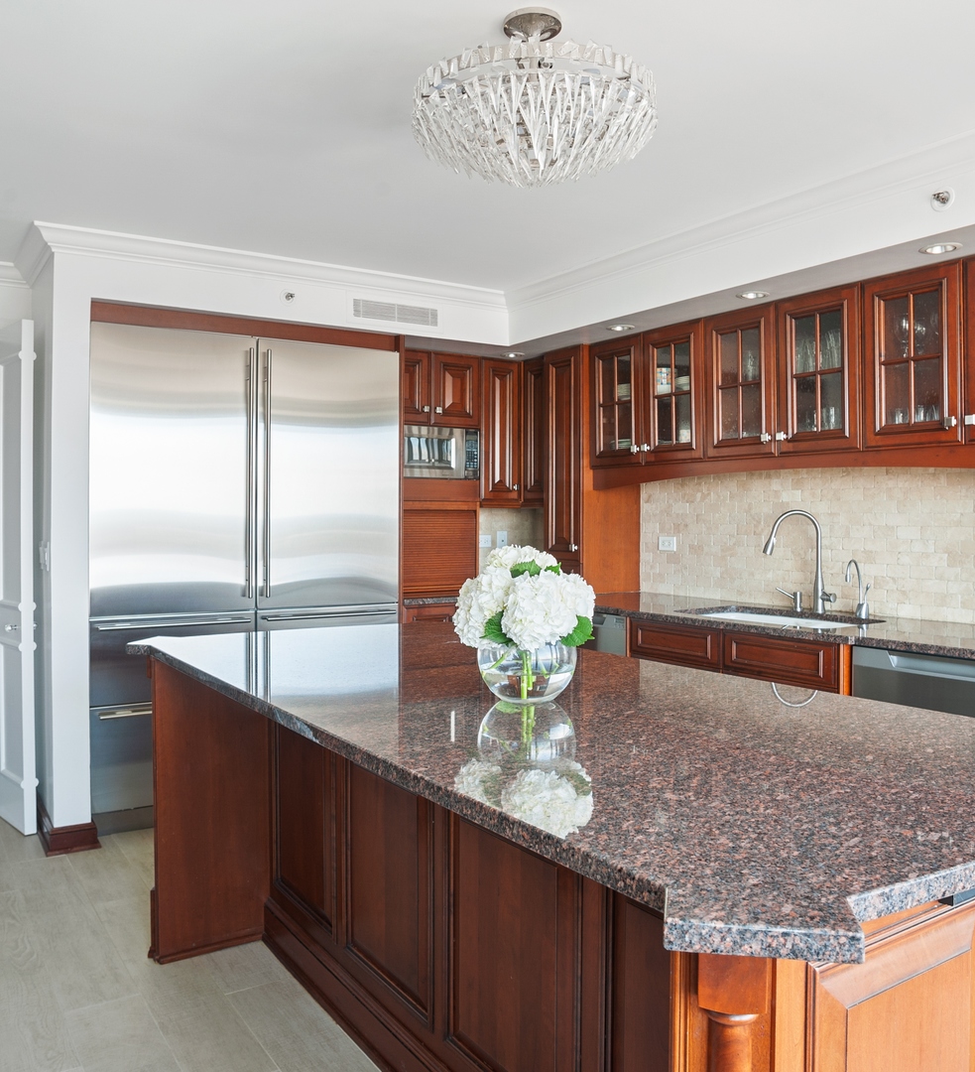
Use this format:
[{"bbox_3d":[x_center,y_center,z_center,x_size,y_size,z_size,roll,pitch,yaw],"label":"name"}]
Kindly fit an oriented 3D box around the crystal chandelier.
[{"bbox_3d":[0.107,-0.996,2.047,0.555,0.360,0.555,0,1,0],"label":"crystal chandelier"}]

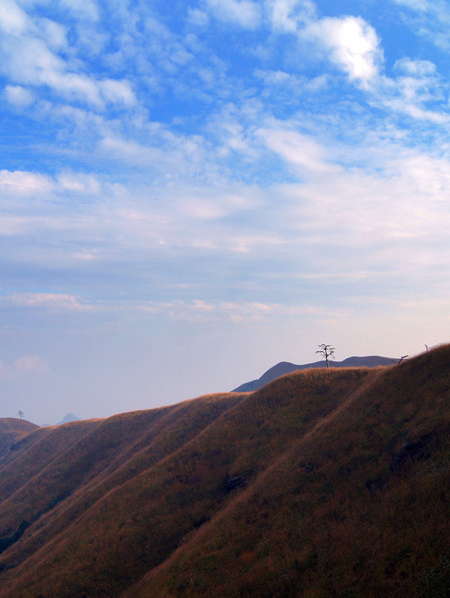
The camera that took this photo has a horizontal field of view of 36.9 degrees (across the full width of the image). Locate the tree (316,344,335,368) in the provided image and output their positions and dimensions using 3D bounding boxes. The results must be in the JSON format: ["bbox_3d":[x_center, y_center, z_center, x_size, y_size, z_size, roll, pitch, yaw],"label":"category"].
[{"bbox_3d":[26.109,14.858,175.000,5.242,6.099,4.900,0,-5,0],"label":"tree"}]

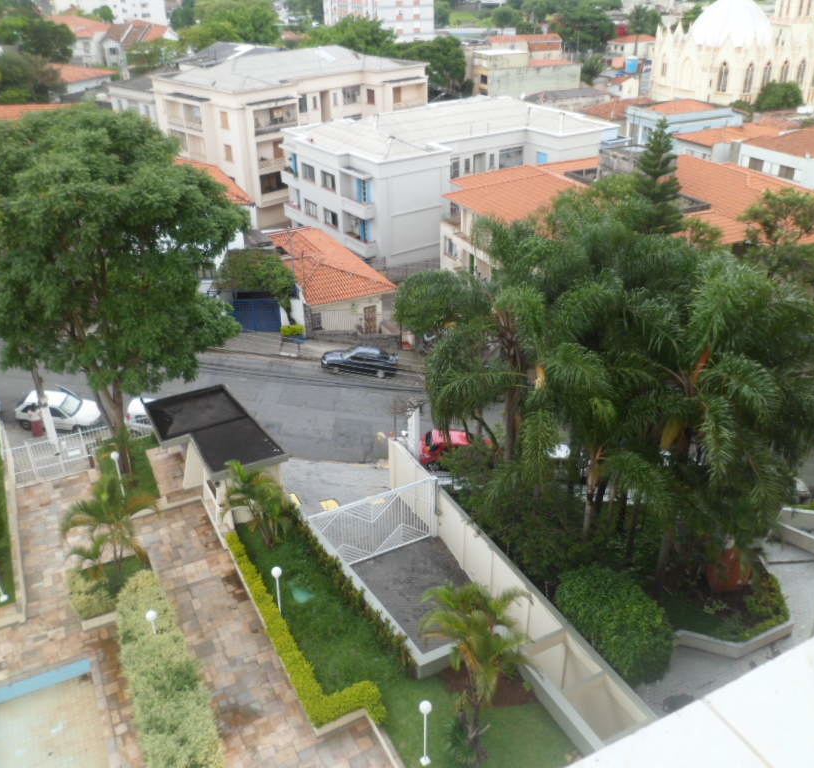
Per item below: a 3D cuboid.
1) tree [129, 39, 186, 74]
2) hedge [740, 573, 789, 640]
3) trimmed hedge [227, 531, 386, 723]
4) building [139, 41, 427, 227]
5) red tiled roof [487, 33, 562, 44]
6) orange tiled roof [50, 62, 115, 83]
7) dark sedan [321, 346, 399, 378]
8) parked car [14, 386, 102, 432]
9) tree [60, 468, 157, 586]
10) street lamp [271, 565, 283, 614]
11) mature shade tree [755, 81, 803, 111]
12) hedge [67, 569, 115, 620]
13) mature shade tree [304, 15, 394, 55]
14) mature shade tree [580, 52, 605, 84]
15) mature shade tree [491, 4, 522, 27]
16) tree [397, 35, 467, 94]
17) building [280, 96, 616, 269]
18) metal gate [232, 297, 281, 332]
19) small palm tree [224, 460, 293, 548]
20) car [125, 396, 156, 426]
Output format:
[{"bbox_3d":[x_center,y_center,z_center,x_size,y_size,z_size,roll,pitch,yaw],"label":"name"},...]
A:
[{"bbox_3d":[-40.636,-52.421,127.059,9.000,8.527,9.000,-9,30,-14],"label":"tree"},{"bbox_3d":[11.726,7.428,25.747,2.500,0.800,1.750,-15,31,-23],"label":"hedge"},{"bbox_3d":[-3.530,7.402,24.527,2.000,0.600,9.450,-15,31,-23],"label":"trimmed hedge"},{"bbox_3d":[-10.696,-27.750,82.380,27.000,13.600,15.000,-26,37,-37],"label":"building"},{"bbox_3d":[22.529,-67.220,149.266,15.000,2.000,6.500,-9,29,-13],"label":"red tiled roof"},{"bbox_3d":[-41.348,-39.692,98.000,8.500,1.800,8.500,-16,31,-23],"label":"orange tiled roof"},{"bbox_3d":[-2.472,-1.433,42.542,4.120,1.420,1.660,5,29,-1],"label":"dark sedan"},{"bbox_3d":[-16.635,1.271,36.625,3.800,1.420,1.620,5,29,-1],"label":"parked car"},{"bbox_3d":[-9.753,5.108,25.272,2.900,3.400,2.800,-1,29,0],"label":"tree"},{"bbox_3d":[-3.990,6.487,23.798,0.330,2.220,0.330,-15,32,-24],"label":"street lamp"},{"bbox_3d":[68.861,-52.624,142.956,8.600,6.800,8.000,-1,29,0],"label":"mature shade tree"},{"bbox_3d":[-10.329,6.837,25.369,1.400,0.750,1.900,-15,32,-24],"label":"hedge"},{"bbox_3d":[-9.751,-57.751,135.126,15.000,12.945,13.000,-3,29,-3],"label":"mature shade tree"},{"bbox_3d":[35.571,-60.888,149.449,5.300,6.400,5.000,-1,29,0],"label":"mature shade tree"},{"bbox_3d":[30.416,-111.940,235.192,9.000,7.500,8.500,-2,29,0],"label":"mature shade tree"},{"bbox_3d":[4.416,-49.379,122.323,11.500,10.700,10.500,-1,29,0],"label":"tree"},{"bbox_3d":[3.139,-17.011,63.222,22.800,8.500,16.200,-19,34,-29],"label":"building"},{"bbox_3d":[-9.496,-4.282,48.554,3.100,2.300,0.120,-1,29,1],"label":"metal gate"},{"bbox_3d":[-5.135,4.339,26.790,2.400,3.410,2.300,-2,29,0],"label":"small palm tree"},{"bbox_3d":[-11.354,1.695,36.731,3.900,1.440,1.650,5,29,-1],"label":"car"}]

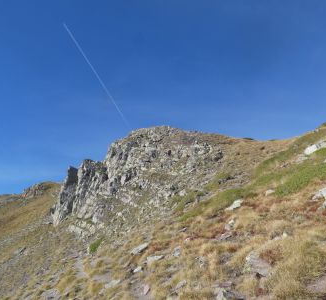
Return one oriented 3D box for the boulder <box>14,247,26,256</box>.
[{"bbox_3d":[-12.420,8.785,24.000,1.050,0.800,0.900,0,-11,0],"label":"boulder"}]

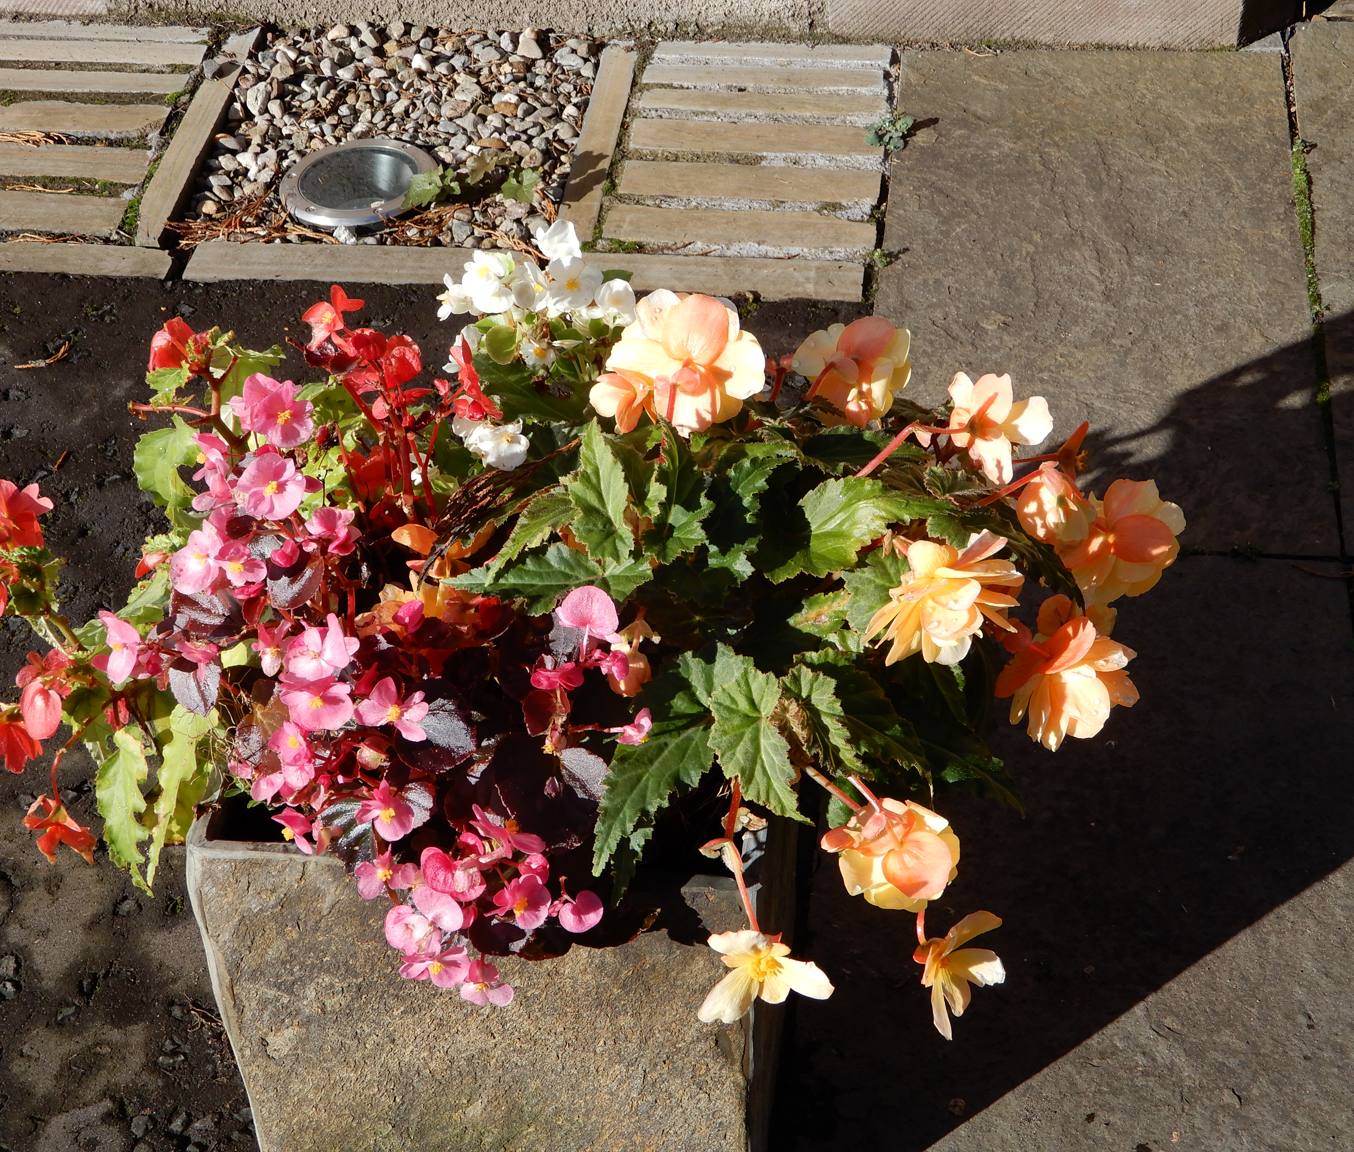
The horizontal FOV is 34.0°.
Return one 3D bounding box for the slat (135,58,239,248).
[{"bbox_3d":[-0.576,-0.497,2.644,0.044,0.040,0.392,2,45,6],"label":"slat"}]

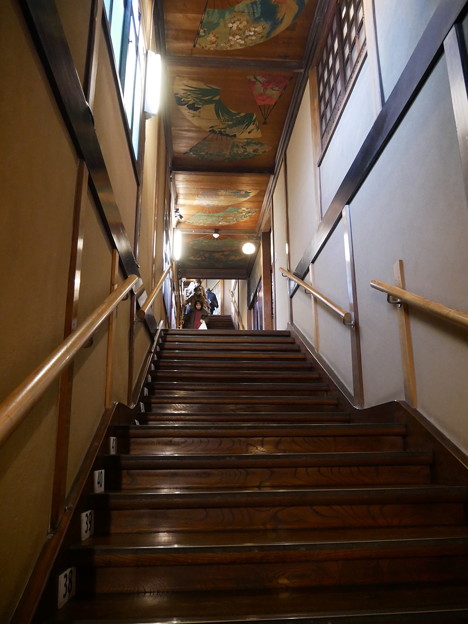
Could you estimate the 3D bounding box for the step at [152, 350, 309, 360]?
[{"bbox_3d":[-0.043,0.579,5.948,1.753,0.157,0.315,1,-15,-5],"label":"step"}]

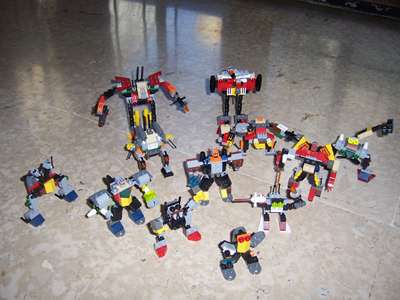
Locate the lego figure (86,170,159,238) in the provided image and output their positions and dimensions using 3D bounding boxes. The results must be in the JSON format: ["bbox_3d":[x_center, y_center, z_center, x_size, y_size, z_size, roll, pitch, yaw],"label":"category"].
[{"bbox_3d":[-0.103,0.072,0.565,0.086,0.050,0.046,-24,50,-22],"label":"lego figure"}]

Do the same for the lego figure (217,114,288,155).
[{"bbox_3d":[0.081,-0.025,0.661,0.112,0.050,0.040,0,45,0],"label":"lego figure"}]

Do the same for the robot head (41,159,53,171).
[{"bbox_3d":[-0.213,0.020,0.579,0.014,0.013,0.013,-29,52,-26],"label":"robot head"}]

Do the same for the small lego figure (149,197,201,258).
[{"bbox_3d":[-0.033,0.100,0.540,0.062,0.045,0.046,-17,47,-16],"label":"small lego figure"}]

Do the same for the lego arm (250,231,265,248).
[{"bbox_3d":[0.071,0.112,0.518,0.016,0.015,0.015,-11,46,-11],"label":"lego arm"}]

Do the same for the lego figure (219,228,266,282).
[{"bbox_3d":[0.049,0.127,0.511,0.052,0.048,0.039,-9,46,-8],"label":"lego figure"}]

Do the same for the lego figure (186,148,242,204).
[{"bbox_3d":[0.019,0.036,0.593,0.082,0.060,0.048,-5,45,-5],"label":"lego figure"}]

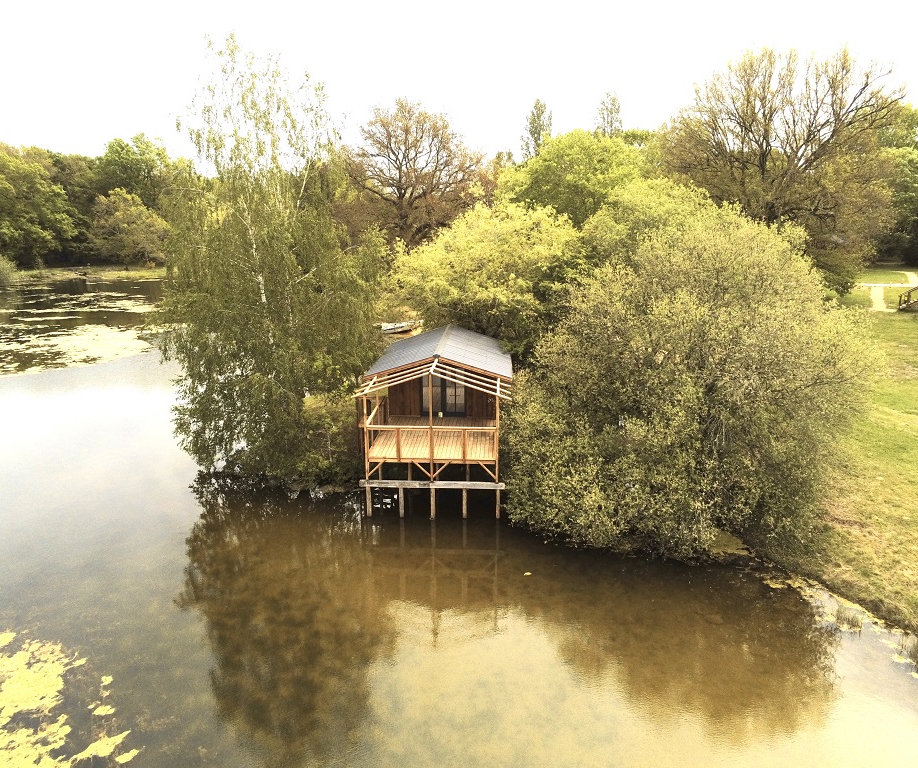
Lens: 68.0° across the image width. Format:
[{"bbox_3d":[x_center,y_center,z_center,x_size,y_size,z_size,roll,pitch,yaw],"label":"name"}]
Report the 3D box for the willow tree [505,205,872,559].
[{"bbox_3d":[7.344,-0.898,23.394,11.700,10.000,10.200,0,14,0],"label":"willow tree"}]

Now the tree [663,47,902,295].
[{"bbox_3d":[25.296,-15.871,54.312,18.000,20.000,18.000,0,14,0],"label":"tree"}]

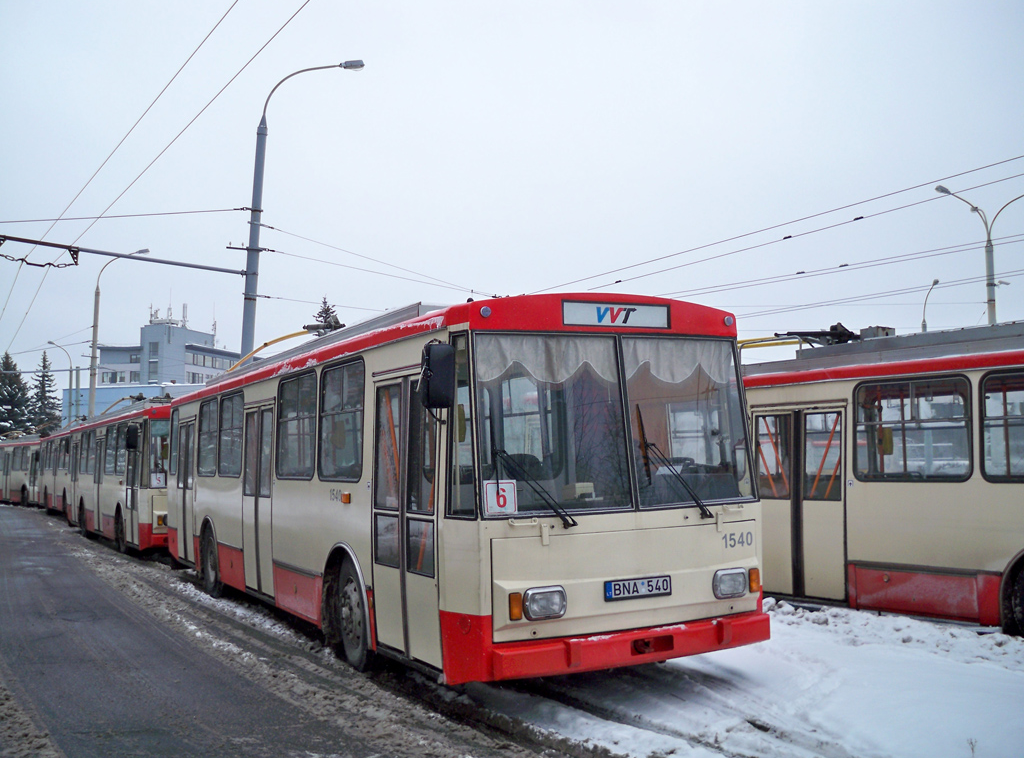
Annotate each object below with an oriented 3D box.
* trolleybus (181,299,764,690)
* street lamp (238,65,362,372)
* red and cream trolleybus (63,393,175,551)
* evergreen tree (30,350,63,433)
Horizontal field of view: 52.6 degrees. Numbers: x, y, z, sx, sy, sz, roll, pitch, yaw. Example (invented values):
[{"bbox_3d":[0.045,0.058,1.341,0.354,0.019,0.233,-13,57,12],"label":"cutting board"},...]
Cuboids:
[{"bbox_3d":[-1.758,1.123,12.142,2.520,3.200,11.360,1,-5,-28],"label":"trolleybus"},{"bbox_3d":[-5.283,-2.164,25.549,3.100,12.000,0.400,2,-5,-30],"label":"street lamp"},{"bbox_3d":[-8.206,2.170,23.879,2.520,3.200,11.340,1,-5,-30],"label":"red and cream trolleybus"},{"bbox_3d":[-36.021,2.993,79.641,3.400,10.260,3.400,1,-4,-24],"label":"evergreen tree"}]

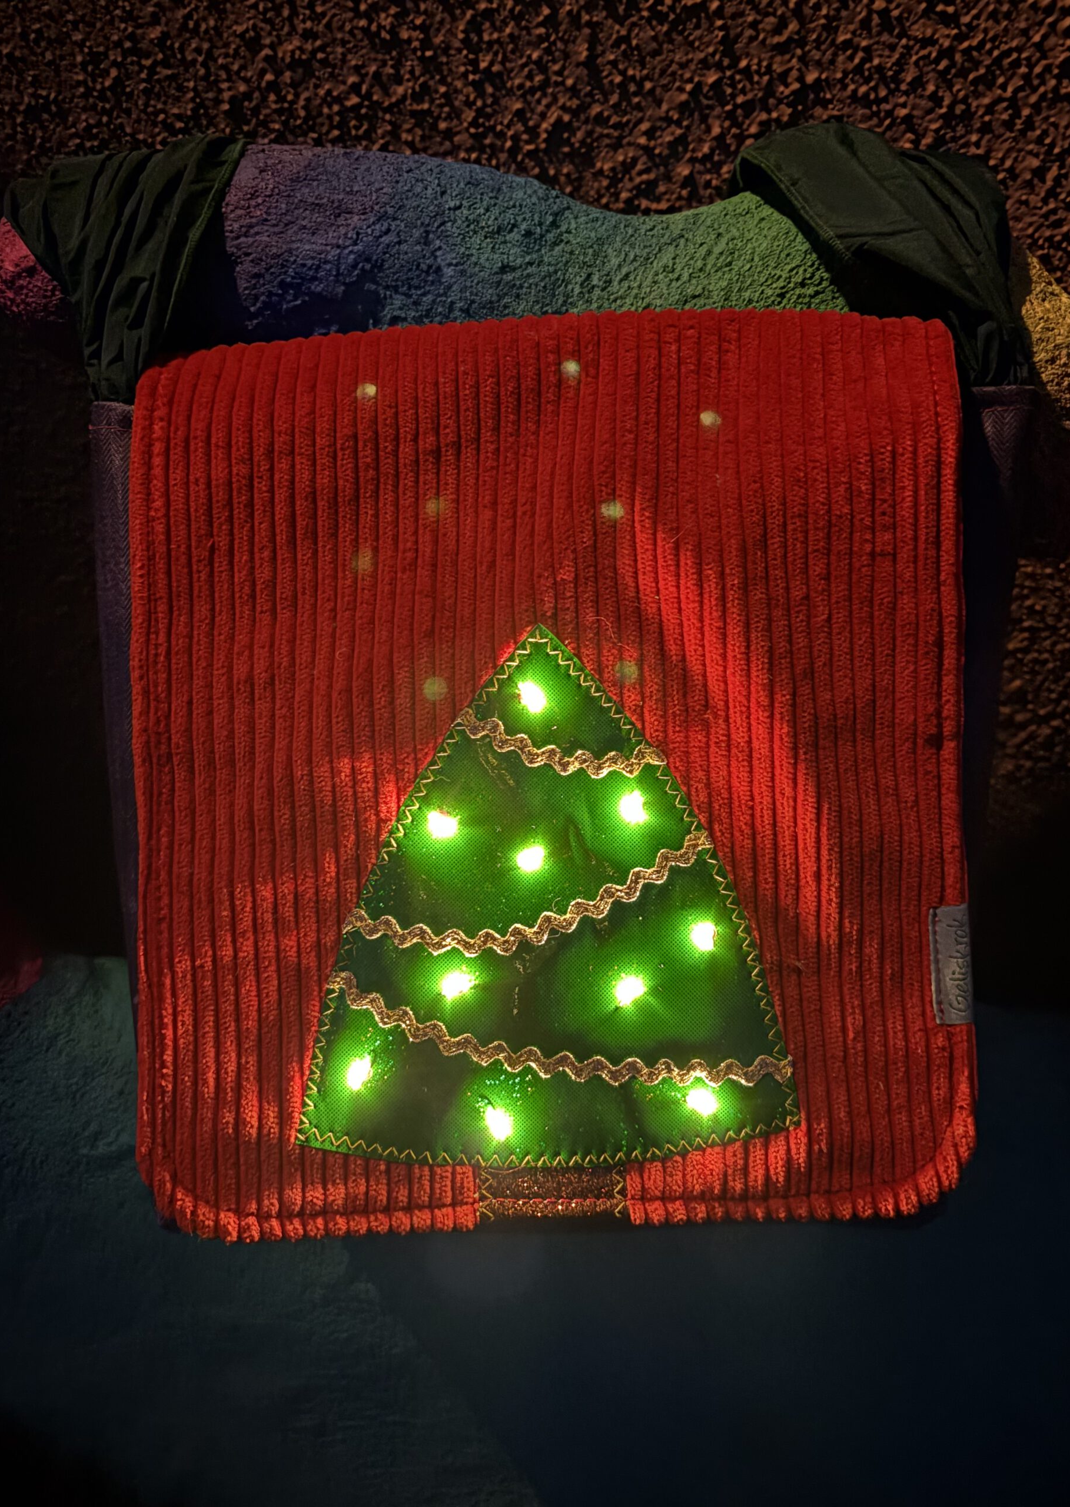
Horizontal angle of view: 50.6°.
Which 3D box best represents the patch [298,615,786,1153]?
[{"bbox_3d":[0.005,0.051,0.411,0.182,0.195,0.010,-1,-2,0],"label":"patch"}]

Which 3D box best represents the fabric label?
[{"bbox_3d":[0.151,0.076,0.410,0.016,0.043,0.004,-1,-2,0],"label":"fabric label"}]

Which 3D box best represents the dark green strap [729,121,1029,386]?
[{"bbox_3d":[0.137,-0.199,0.450,0.111,0.100,0.060,-1,-2,0],"label":"dark green strap"}]

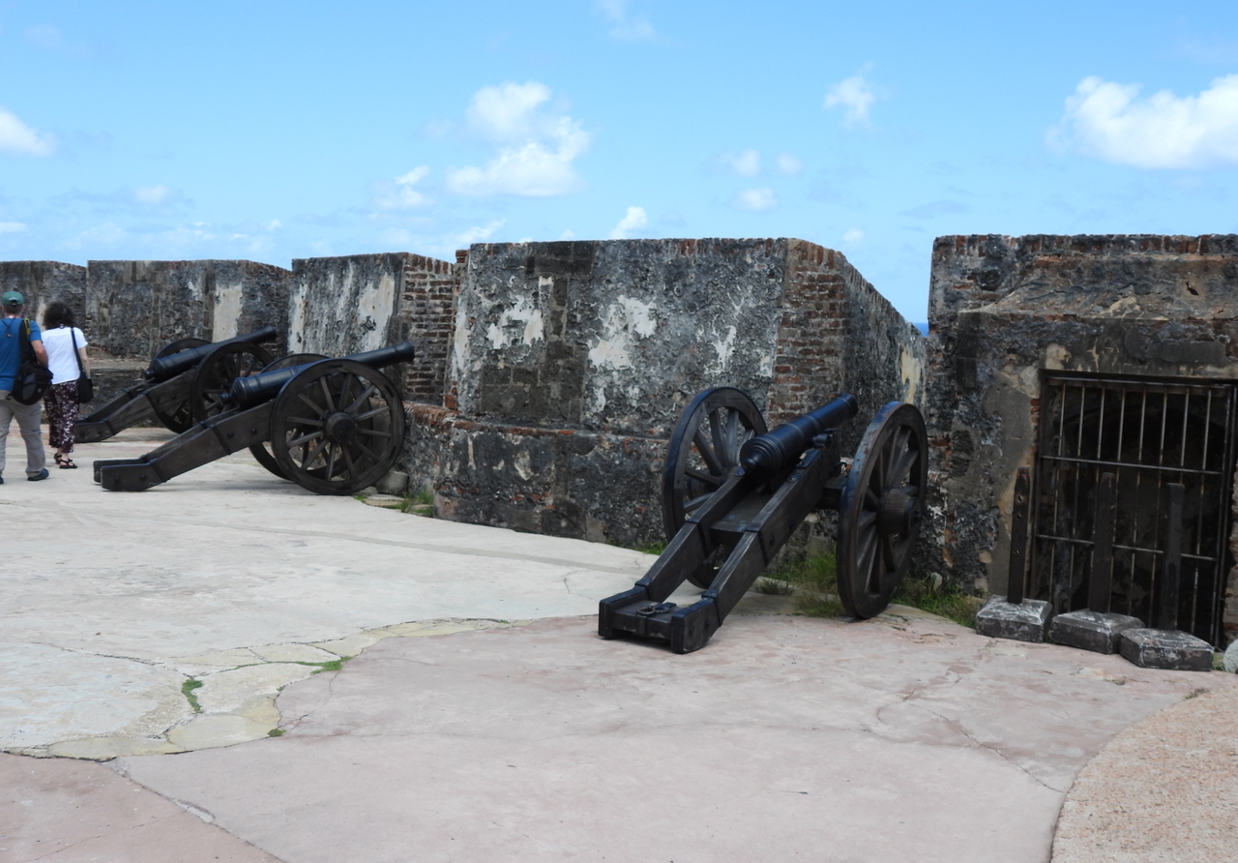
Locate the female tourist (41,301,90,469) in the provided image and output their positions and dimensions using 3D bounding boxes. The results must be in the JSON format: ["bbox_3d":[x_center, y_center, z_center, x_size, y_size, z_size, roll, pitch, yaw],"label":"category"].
[{"bbox_3d":[-5.411,-0.484,13.974,0.480,1.640,0.340,1,5,-12],"label":"female tourist"}]

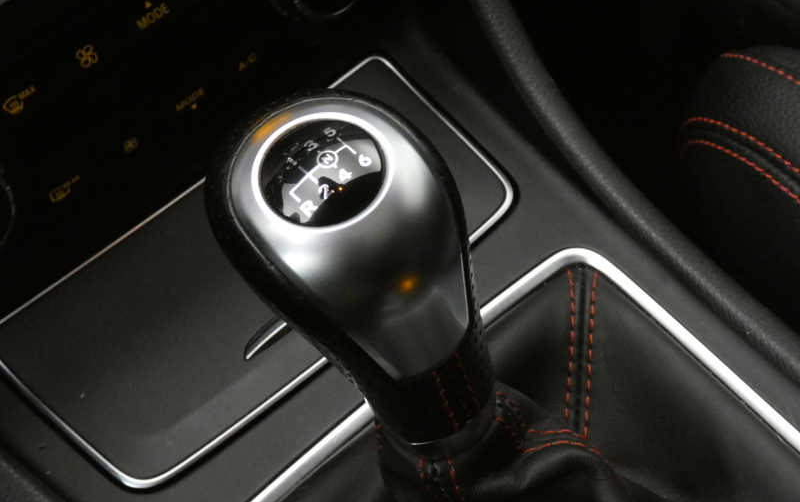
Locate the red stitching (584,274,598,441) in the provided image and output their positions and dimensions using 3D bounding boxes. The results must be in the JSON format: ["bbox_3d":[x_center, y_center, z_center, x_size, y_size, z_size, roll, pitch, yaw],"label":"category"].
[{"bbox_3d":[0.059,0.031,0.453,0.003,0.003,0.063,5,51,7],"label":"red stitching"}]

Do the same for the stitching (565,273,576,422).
[{"bbox_3d":[0.053,0.029,0.456,0.003,0.003,0.059,1,52,6],"label":"stitching"}]

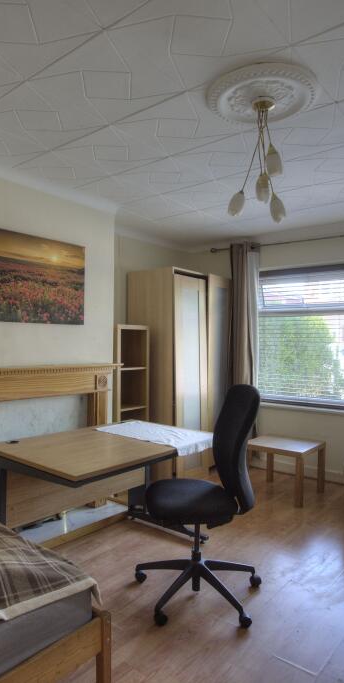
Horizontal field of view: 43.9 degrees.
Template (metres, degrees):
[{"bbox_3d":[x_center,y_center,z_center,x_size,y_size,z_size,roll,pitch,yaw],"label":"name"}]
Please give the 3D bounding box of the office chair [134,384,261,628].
[{"bbox_3d":[0.157,0.769,2.254,0.670,1.105,0.660,1,0,-12],"label":"office chair"}]

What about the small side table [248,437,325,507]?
[{"bbox_3d":[0.990,1.110,3.761,0.510,0.438,0.490,1,0,38],"label":"small side table"}]

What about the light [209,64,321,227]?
[{"bbox_3d":[0.395,-0.804,1.893,0.485,0.600,0.485,1,0,0],"label":"light"}]

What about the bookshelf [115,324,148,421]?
[{"bbox_3d":[-0.493,0.571,4.183,0.285,1.457,0.405,1,0,41],"label":"bookshelf"}]

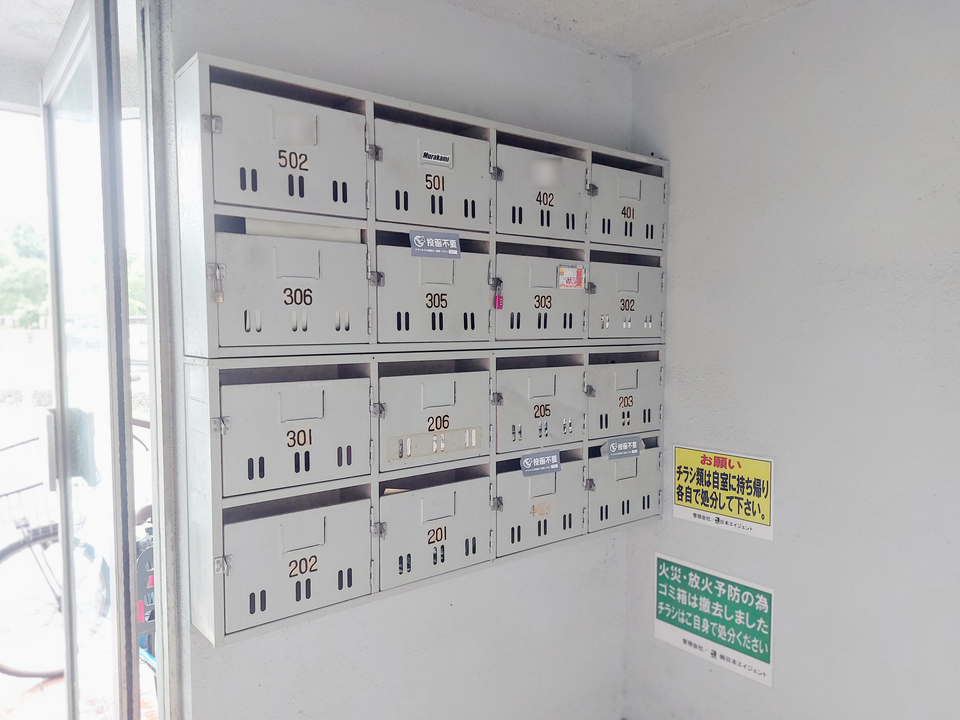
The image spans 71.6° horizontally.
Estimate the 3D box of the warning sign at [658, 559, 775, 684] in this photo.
[{"bbox_3d":[0.628,0.704,1.829,0.010,0.255,0.356,-3,4,-40],"label":"warning sign"}]

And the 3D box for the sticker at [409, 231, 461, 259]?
[{"bbox_3d":[-0.091,-0.241,1.398,0.125,0.052,0.008,-3,4,-38],"label":"sticker"}]

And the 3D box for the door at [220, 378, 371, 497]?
[{"bbox_3d":[-0.331,0.135,1.225,0.284,0.191,0.020,-3,4,-37],"label":"door"}]

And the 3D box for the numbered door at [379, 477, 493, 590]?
[{"bbox_3d":[-0.092,0.369,1.438,0.284,0.197,0.015,-3,4,-37],"label":"numbered door"}]

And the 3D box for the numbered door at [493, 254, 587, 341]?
[{"bbox_3d":[0.149,-0.146,1.595,0.284,0.197,0.015,-3,4,-37],"label":"numbered door"}]

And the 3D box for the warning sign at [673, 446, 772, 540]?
[{"bbox_3d":[0.644,0.351,1.789,0.010,0.207,0.293,-3,3,-40],"label":"warning sign"}]

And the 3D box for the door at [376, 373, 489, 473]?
[{"bbox_3d":[-0.089,0.127,1.422,0.287,0.193,0.030,-3,4,-38],"label":"door"}]

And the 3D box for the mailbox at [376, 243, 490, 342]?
[{"bbox_3d":[-0.121,-0.137,1.445,0.287,0.194,0.120,-3,4,-38],"label":"mailbox"}]

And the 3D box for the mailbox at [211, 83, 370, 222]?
[{"bbox_3d":[-0.379,-0.377,1.267,0.290,0.208,0.150,-3,4,-37],"label":"mailbox"}]

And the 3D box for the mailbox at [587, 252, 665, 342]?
[{"bbox_3d":[0.388,-0.155,1.761,0.284,0.192,0.020,-3,4,-37],"label":"mailbox"}]

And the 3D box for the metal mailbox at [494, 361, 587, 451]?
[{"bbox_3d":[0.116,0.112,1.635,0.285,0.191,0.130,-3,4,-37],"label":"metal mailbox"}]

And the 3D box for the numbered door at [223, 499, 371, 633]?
[{"bbox_3d":[-0.330,0.375,1.238,0.284,0.192,0.020,-3,4,-37],"label":"numbered door"}]

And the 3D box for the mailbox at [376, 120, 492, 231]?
[{"bbox_3d":[-0.121,-0.381,1.431,0.287,0.199,0.120,-3,4,-38],"label":"mailbox"}]

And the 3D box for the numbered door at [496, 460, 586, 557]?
[{"bbox_3d":[0.149,0.354,1.605,0.284,0.192,0.020,-3,4,-37],"label":"numbered door"}]

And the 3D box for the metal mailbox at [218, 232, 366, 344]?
[{"bbox_3d":[-0.331,-0.123,1.211,0.284,0.192,0.020,-3,4,-37],"label":"metal mailbox"}]

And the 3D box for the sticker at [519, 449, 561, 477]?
[{"bbox_3d":[0.149,0.249,1.594,0.125,0.052,0.005,-3,4,-37],"label":"sticker"}]

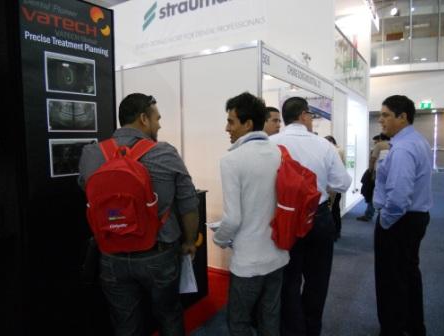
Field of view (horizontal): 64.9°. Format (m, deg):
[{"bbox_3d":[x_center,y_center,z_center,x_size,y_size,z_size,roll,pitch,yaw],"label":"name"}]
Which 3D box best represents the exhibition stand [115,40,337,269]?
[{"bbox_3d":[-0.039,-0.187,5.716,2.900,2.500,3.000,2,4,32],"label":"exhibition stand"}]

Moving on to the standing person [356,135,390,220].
[{"bbox_3d":[2.847,0.166,6.448,0.550,1.640,0.500,1,4,18],"label":"standing person"}]

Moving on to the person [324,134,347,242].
[{"bbox_3d":[1.698,0.285,5.249,0.320,1.580,0.460,0,4,15],"label":"person"}]

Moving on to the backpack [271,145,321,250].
[{"bbox_3d":[0.364,0.152,1.740,0.190,0.480,0.290,9,7,26],"label":"backpack"}]

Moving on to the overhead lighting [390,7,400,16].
[{"bbox_3d":[5.959,-5.375,12.000,0.320,0.340,0.320,2,5,37],"label":"overhead lighting"}]

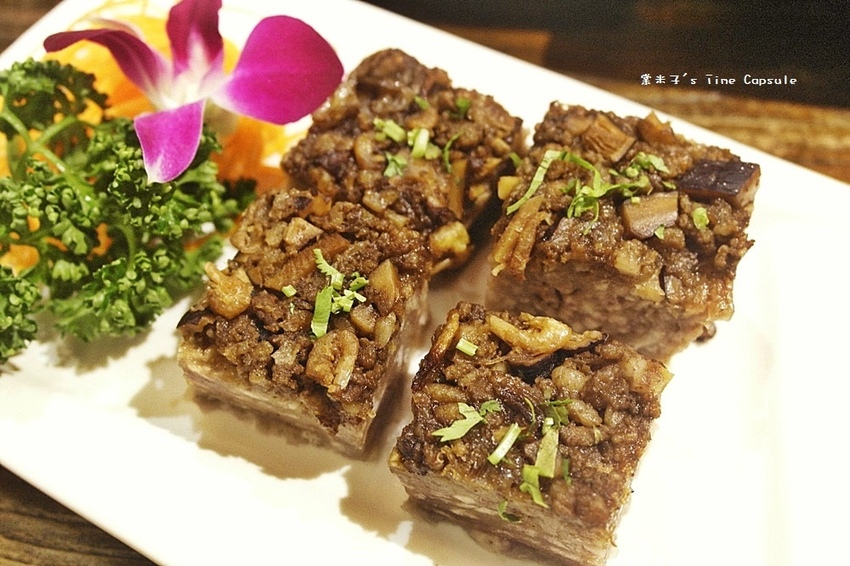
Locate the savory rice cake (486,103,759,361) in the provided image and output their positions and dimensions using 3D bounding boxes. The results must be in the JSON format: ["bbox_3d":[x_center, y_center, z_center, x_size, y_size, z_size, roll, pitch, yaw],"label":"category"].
[{"bbox_3d":[0.051,-0.013,0.280,0.054,0.026,0.051,15,53,11],"label":"savory rice cake"}]

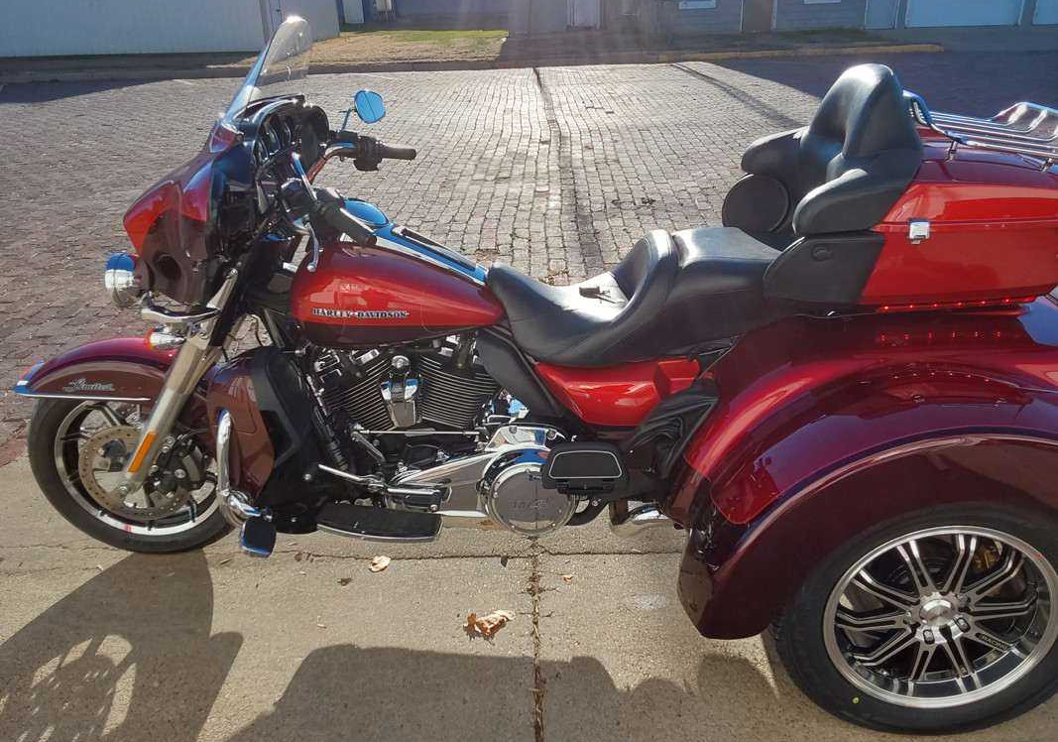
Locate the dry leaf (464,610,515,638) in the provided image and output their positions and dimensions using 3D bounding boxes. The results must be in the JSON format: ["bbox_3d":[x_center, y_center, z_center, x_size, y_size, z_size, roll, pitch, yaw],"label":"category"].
[{"bbox_3d":[-0.099,0.629,2.132,0.125,0.035,0.065,-8,24,-11],"label":"dry leaf"}]

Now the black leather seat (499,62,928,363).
[{"bbox_3d":[0.358,-0.358,1.951,0.960,0.620,0.600,0,24,7],"label":"black leather seat"}]

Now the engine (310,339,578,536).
[{"bbox_3d":[-0.200,0.112,2.178,0.680,0.500,0.450,0,24,7],"label":"engine"}]

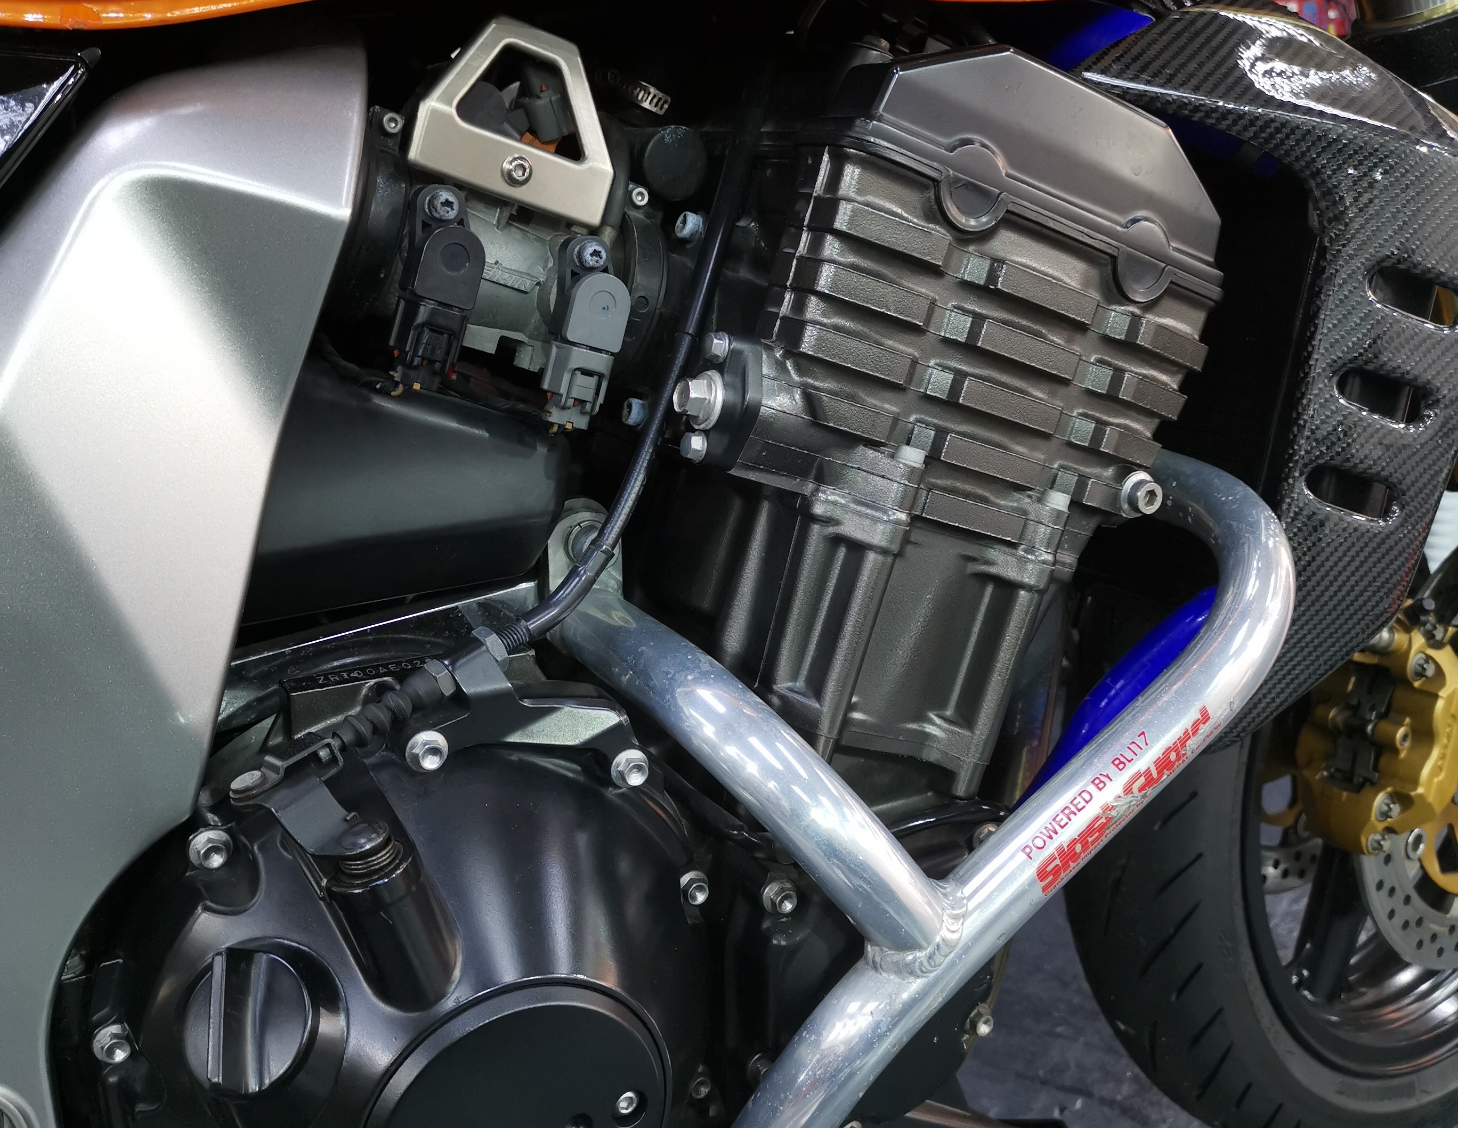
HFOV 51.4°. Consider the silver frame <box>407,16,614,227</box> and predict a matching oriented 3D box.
[{"bbox_3d":[-0.067,-0.143,0.488,0.069,0.052,0.020,12,5,-30],"label":"silver frame"}]

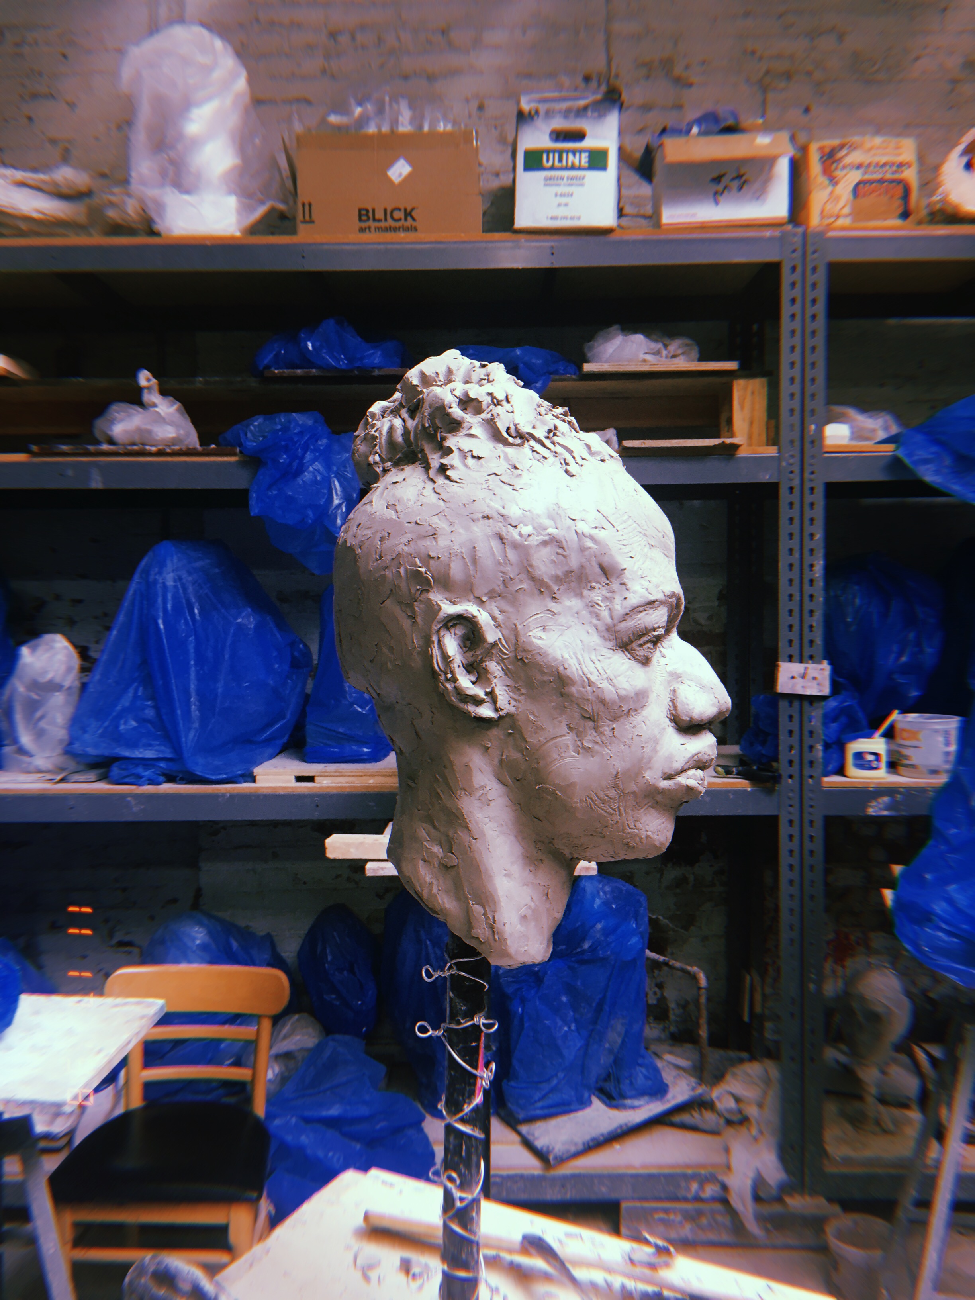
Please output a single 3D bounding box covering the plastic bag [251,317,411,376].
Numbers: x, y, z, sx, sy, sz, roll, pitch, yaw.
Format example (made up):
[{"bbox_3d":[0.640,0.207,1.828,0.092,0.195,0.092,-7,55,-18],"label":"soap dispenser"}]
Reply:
[{"bbox_3d":[-0.415,-0.796,2.912,0.411,0.174,0.280,-1,3,0],"label":"plastic bag"}]

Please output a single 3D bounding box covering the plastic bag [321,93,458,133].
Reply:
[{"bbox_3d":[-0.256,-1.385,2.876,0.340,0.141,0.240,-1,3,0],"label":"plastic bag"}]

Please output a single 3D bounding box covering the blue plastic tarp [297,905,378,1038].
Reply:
[{"bbox_3d":[-0.444,1.035,3.229,0.235,0.550,0.260,-1,5,0],"label":"blue plastic tarp"}]

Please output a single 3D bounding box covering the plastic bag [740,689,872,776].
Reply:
[{"bbox_3d":[0.874,0.209,3.010,0.340,0.210,0.270,-1,5,0],"label":"plastic bag"}]

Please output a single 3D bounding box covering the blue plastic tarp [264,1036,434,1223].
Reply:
[{"bbox_3d":[-0.382,1.272,2.999,0.460,0.345,0.450,-1,5,0],"label":"blue plastic tarp"}]

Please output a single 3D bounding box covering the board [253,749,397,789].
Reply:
[{"bbox_3d":[-0.354,0.310,2.993,0.480,0.035,0.430,-1,3,0],"label":"board"}]

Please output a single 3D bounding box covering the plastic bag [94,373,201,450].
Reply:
[{"bbox_3d":[-0.875,-0.609,2.805,0.269,0.211,0.220,-1,3,0],"label":"plastic bag"}]

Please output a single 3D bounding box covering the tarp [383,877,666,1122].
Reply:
[{"bbox_3d":[0.100,0.971,3.165,0.806,0.627,0.400,-1,3,0],"label":"tarp"}]

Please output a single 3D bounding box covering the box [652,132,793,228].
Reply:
[{"bbox_3d":[0.582,-1.147,2.761,0.314,0.203,0.250,0,3,5],"label":"box"}]

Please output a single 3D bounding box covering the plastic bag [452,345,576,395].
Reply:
[{"bbox_3d":[0.066,-0.727,2.869,0.360,0.150,0.300,-1,5,0],"label":"plastic bag"}]

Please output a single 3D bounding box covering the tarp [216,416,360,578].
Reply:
[{"bbox_3d":[-0.490,-0.391,2.746,0.348,0.406,0.260,-1,3,0],"label":"tarp"}]

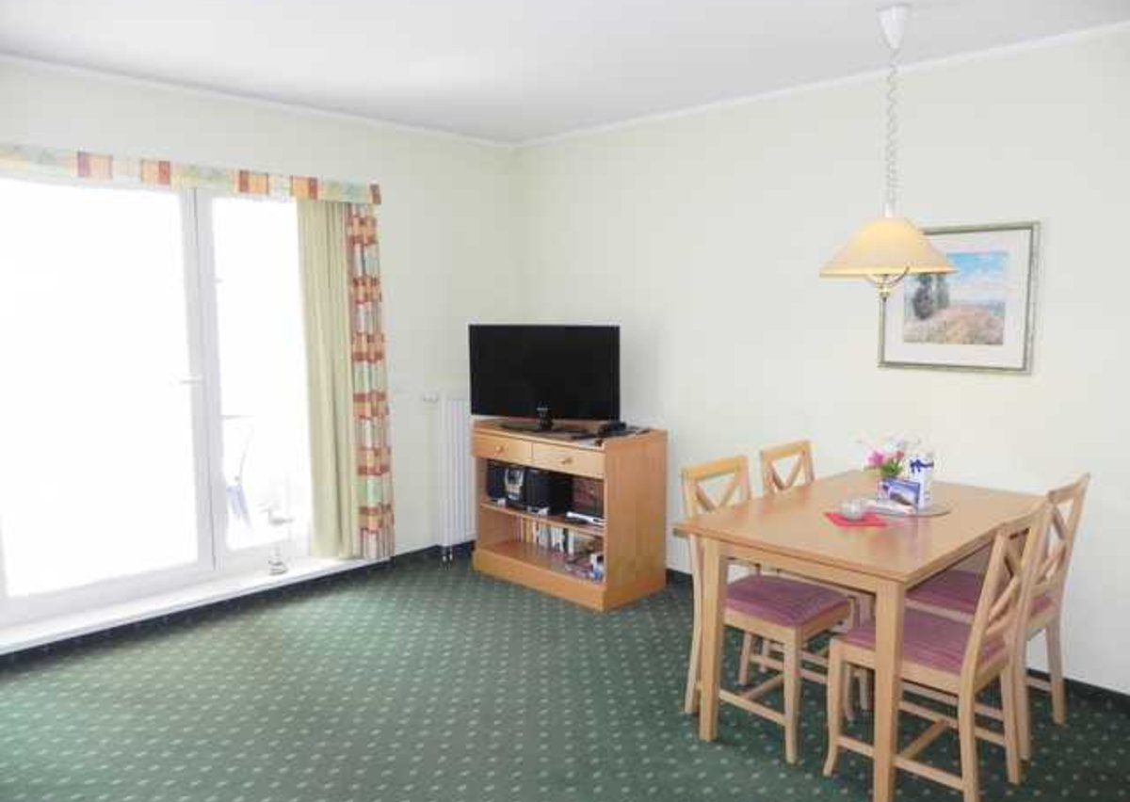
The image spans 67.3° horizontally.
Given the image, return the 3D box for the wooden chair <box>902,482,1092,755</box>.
[{"bbox_3d":[1.508,0.708,3.023,0.500,0.900,0.430,6,9,44],"label":"wooden chair"}]

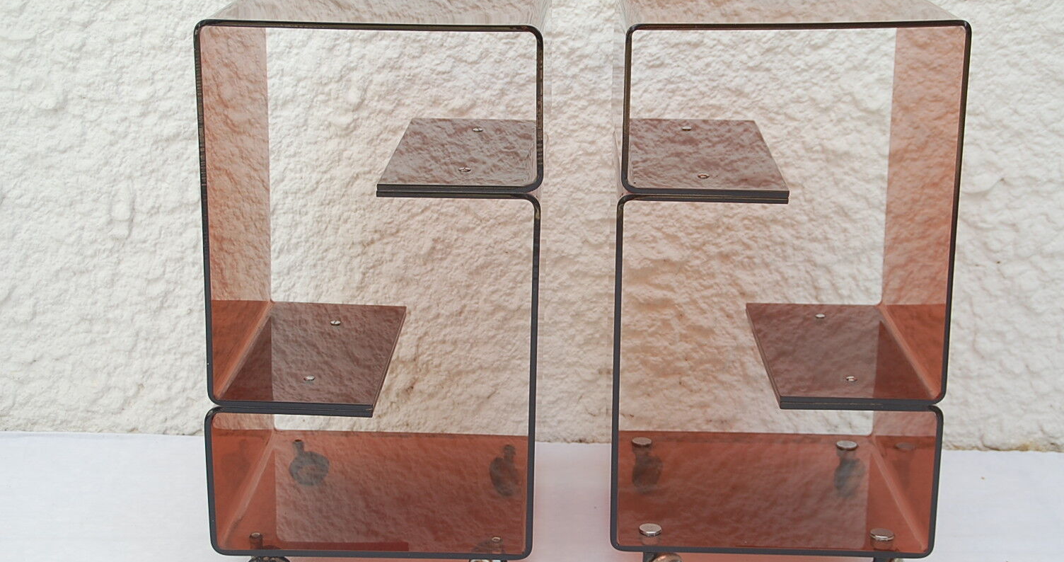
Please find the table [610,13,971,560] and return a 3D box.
[{"bbox_3d":[0.291,-0.001,2.330,0.380,0.696,0.408,1,15,0],"label":"table"}]

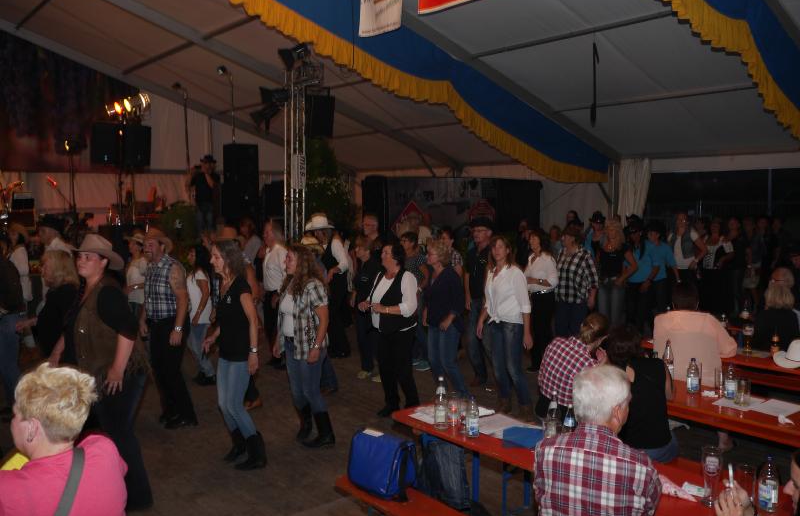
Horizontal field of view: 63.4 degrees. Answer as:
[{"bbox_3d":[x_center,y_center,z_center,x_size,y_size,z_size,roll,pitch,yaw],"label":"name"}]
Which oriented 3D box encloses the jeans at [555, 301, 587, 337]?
[{"bbox_3d":[1.985,0.891,7.531,0.280,0.930,0.380,-4,6,-41],"label":"jeans"}]

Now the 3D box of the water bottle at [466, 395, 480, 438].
[{"bbox_3d":[0.392,0.843,3.440,0.067,0.212,0.067,0,4,0],"label":"water bottle"}]

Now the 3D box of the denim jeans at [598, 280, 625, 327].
[{"bbox_3d":[2.832,0.796,8.665,0.400,0.980,0.320,2,5,22],"label":"denim jeans"}]

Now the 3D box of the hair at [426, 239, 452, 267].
[{"bbox_3d":[0.414,-0.052,6.700,0.250,0.270,0.220,-2,5,-24],"label":"hair"}]

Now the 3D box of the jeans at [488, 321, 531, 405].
[{"bbox_3d":[1.020,0.920,6.030,0.320,0.880,0.360,-4,5,-44],"label":"jeans"}]

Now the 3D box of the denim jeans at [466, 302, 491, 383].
[{"bbox_3d":[0.875,0.854,7.030,0.380,0.920,0.320,3,5,43],"label":"denim jeans"}]

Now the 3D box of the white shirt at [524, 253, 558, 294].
[{"bbox_3d":[1.727,0.189,7.900,0.440,0.520,0.280,4,6,37],"label":"white shirt"}]

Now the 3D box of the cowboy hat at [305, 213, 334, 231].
[{"bbox_3d":[-1.033,-0.448,8.357,0.330,0.170,0.380,4,6,38],"label":"cowboy hat"}]

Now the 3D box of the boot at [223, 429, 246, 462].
[{"bbox_3d":[-1.257,1.412,4.930,0.250,0.265,0.100,-3,5,-35],"label":"boot"}]

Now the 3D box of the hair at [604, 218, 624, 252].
[{"bbox_3d":[2.851,-0.306,8.600,0.260,0.420,0.240,1,5,11],"label":"hair"}]

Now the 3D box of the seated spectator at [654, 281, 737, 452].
[{"bbox_3d":[2.188,0.855,4.760,0.540,1.330,0.740,3,5,38],"label":"seated spectator"}]

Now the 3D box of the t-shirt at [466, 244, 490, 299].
[{"bbox_3d":[0.918,0.150,7.200,0.470,0.610,0.280,4,6,37],"label":"t-shirt"}]

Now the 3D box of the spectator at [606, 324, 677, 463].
[{"bbox_3d":[1.613,1.049,4.026,0.480,1.320,0.750,5,7,42],"label":"spectator"}]

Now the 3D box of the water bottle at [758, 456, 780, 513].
[{"bbox_3d":[1.480,0.898,2.583,0.068,0.214,0.068,2,5,24],"label":"water bottle"}]

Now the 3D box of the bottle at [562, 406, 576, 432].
[{"bbox_3d":[0.864,0.875,3.299,0.072,0.235,0.072,3,5,24],"label":"bottle"}]

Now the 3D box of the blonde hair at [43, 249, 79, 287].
[{"bbox_3d":[-2.511,0.070,4.800,0.240,0.270,0.200,0,4,0],"label":"blonde hair"}]

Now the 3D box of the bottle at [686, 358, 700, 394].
[{"bbox_3d":[1.787,0.714,3.940,0.074,0.208,0.074,1,4,24],"label":"bottle"}]

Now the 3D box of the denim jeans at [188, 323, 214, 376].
[{"bbox_3d":[-2.266,0.949,7.351,0.380,0.840,0.370,-4,6,-40],"label":"denim jeans"}]

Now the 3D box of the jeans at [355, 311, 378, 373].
[{"bbox_3d":[-0.357,0.875,7.330,0.380,0.840,0.300,2,5,33],"label":"jeans"}]

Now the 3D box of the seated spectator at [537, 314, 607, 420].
[{"bbox_3d":[1.216,0.996,4.285,0.750,1.290,0.500,-3,6,-37],"label":"seated spectator"}]

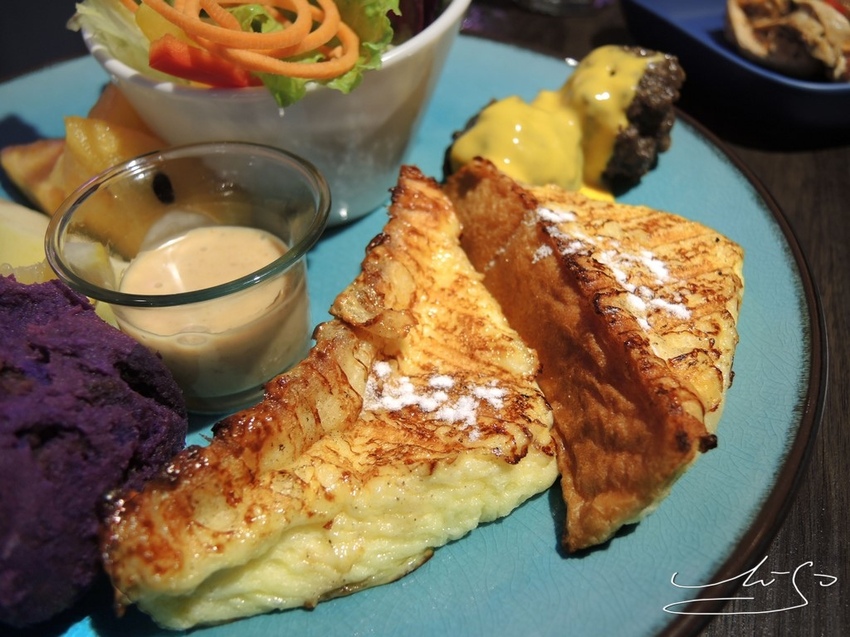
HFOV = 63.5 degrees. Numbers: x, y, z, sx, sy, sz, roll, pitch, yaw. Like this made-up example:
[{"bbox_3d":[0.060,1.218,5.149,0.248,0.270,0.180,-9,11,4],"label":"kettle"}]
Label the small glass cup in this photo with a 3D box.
[{"bbox_3d":[-0.054,-0.009,0.176,0.064,0.045,0.064,0,44,0],"label":"small glass cup"}]

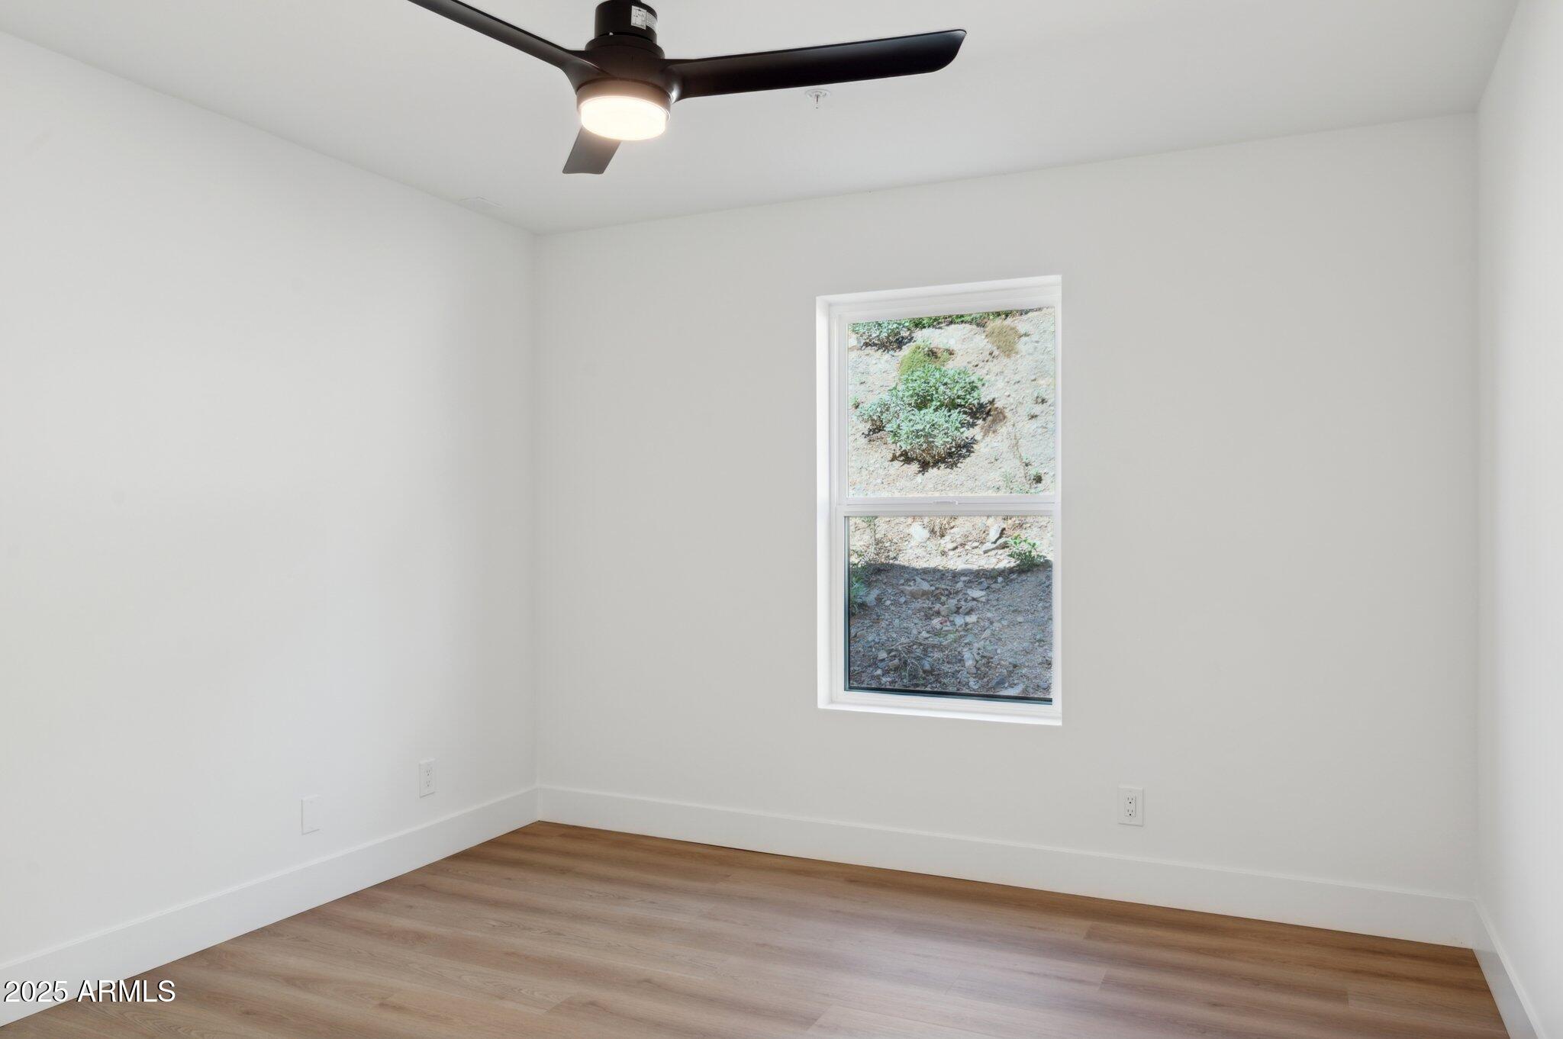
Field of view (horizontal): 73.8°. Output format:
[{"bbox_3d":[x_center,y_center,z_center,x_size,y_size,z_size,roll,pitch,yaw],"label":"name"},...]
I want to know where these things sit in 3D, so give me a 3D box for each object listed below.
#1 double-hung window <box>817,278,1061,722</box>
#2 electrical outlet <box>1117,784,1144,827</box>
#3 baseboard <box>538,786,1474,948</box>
[{"bbox_3d":[0.562,-0.062,3.723,0.882,1.513,0.130,0,0,23],"label":"double-hung window"},{"bbox_3d":[1.140,0.938,3.400,0.078,0.125,0.009,0,0,23],"label":"electrical outlet"},{"bbox_3d":[0.503,1.179,3.669,3.302,0.139,0.016,0,0,23],"label":"baseboard"}]

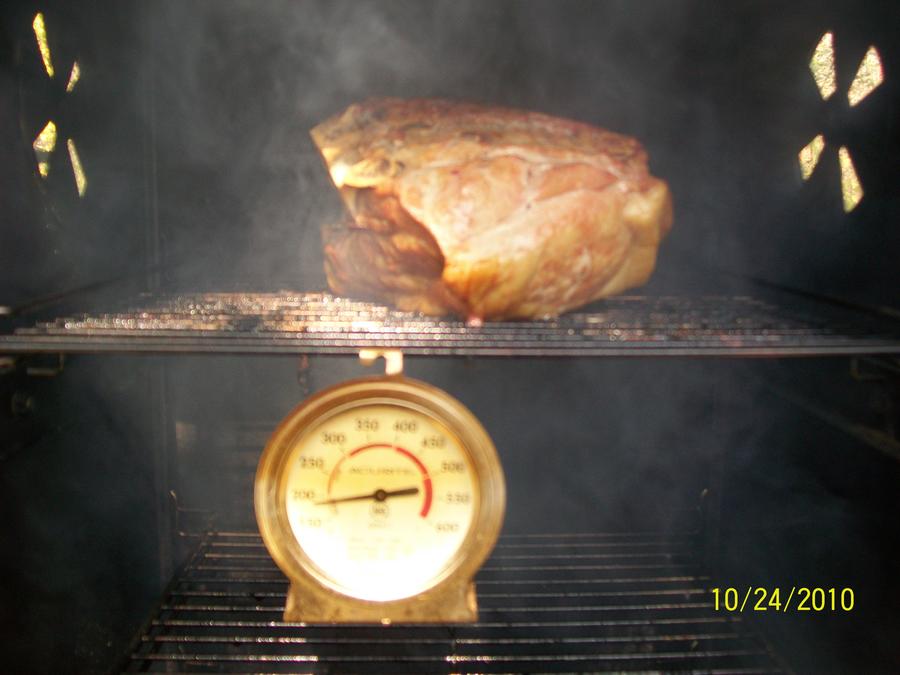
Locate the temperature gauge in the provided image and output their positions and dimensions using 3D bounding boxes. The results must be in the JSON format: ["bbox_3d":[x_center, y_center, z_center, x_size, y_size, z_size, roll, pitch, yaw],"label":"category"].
[{"bbox_3d":[-0.025,0.056,0.353,0.089,0.092,0.036,0,8,0],"label":"temperature gauge"}]

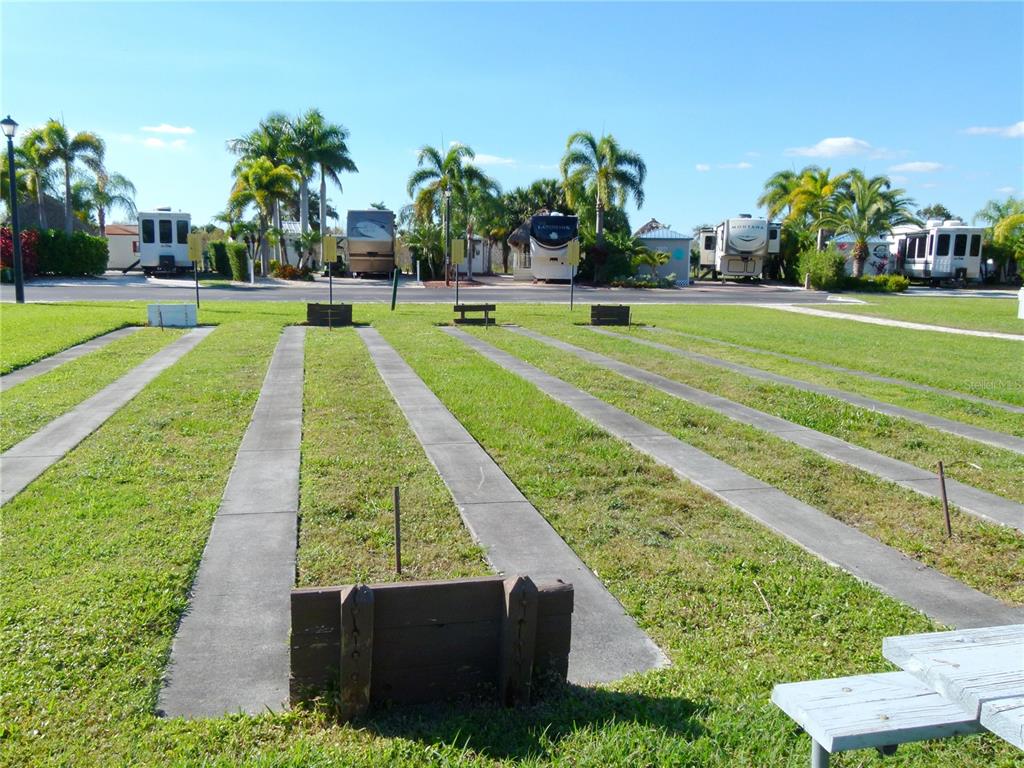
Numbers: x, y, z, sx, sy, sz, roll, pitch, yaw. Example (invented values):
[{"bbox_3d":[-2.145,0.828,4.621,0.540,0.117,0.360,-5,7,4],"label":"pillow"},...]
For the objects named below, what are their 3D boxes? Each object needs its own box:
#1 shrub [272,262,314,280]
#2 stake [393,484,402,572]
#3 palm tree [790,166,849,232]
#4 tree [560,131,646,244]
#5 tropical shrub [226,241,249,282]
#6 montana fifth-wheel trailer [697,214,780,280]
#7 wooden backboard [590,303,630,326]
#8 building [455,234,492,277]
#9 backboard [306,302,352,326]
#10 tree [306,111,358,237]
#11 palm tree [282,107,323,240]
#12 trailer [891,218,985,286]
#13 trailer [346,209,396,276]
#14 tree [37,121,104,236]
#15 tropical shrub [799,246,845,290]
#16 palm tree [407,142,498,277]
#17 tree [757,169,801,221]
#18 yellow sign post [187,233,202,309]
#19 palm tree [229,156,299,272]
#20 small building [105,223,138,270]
[{"bbox_3d":[-11.017,-5.739,38.720,2.100,0.950,1.300,1,10,0],"label":"shrub"},{"bbox_3d":[-0.534,0.688,3.616,0.027,0.410,0.027,-1,0,-15],"label":"stake"},{"bbox_3d":[18.424,-9.582,45.962,3.628,6.618,3.628,5,10,21],"label":"palm tree"},{"bbox_3d":[4.783,-9.183,40.523,4.400,7.700,4.400,1,10,0],"label":"tree"},{"bbox_3d":[-12.909,-5.851,36.235,1.050,1.950,1.150,-2,10,-15],"label":"tropical shrub"},{"bbox_3d":[15.056,-9.070,51.712,4.200,3.950,11.200,2,10,9],"label":"montana fifth-wheel trailer"},{"bbox_3d":[2.237,-1.592,17.577,0.940,0.490,0.130,-1,10,-15],"label":"wooden backboard"},{"bbox_3d":[-2.757,-9.790,58.087,2.700,2.800,2.800,1,10,0],"label":"building"},{"bbox_3d":[-3.746,-1.437,15.808,0.940,0.490,0.130,-1,10,-15],"label":"backboard"},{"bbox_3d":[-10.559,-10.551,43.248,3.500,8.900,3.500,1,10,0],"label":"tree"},{"bbox_3d":[-12.453,-11.643,46.235,3.300,9.418,3.300,-1,10,-15],"label":"palm tree"},{"bbox_3d":[25.393,-7.816,46.734,2.750,3.600,10.500,3,10,13],"label":"trailer"},{"bbox_3d":[-9.007,-8.980,49.647,2.700,3.900,11.000,-1,10,-9],"label":"trailer"},{"bbox_3d":[-24.312,-10.307,42.329,3.690,8.259,3.690,-4,11,-29],"label":"tree"},{"bbox_3d":[15.182,-5.795,37.806,2.250,2.300,2.100,1,10,0],"label":"tropical shrub"},{"bbox_3d":[-3.153,-9.062,40.700,4.800,7.100,4.500,1,10,0],"label":"palm tree"},{"bbox_3d":[18.031,-10.097,49.470,4.200,6.800,4.200,1,10,0],"label":"tree"},{"bbox_3d":[-8.072,-2.912,19.631,0.340,2.000,0.070,-2,10,-14],"label":"yellow sign post"},{"bbox_3d":[-15.050,-10.087,46.496,4.200,7.000,4.200,1,10,0],"label":"palm tree"},{"bbox_3d":[-28.347,-9.879,55.923,3.300,3.100,3.600,-2,10,-16],"label":"small building"}]

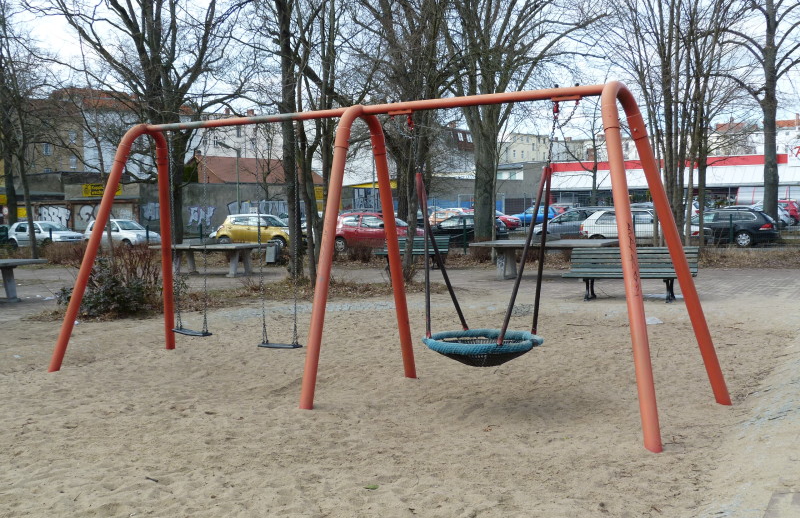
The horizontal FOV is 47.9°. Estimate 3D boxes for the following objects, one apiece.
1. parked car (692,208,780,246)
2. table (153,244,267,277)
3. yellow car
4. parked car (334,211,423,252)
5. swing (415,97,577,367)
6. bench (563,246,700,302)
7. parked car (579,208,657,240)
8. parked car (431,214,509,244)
[{"bbox_3d":[12.908,-1.245,36.300,4.550,1.500,1.780,1,3,24],"label":"parked car"},{"bbox_3d":[-4.350,0.030,20.800,2.740,0.760,1.525,1,3,28],"label":"table"},{"bbox_3d":[-6.235,-1.234,40.000,3.800,1.500,1.690,0,3,14],"label":"yellow car"},{"bbox_3d":[-0.874,-1.045,35.000,3.650,1.470,1.660,1,3,25],"label":"parked car"},{"bbox_3d":[0.675,-0.178,7.466,1.300,2.151,1.020,1,3,35],"label":"swing"},{"bbox_3d":[3.689,0.222,14.300,2.080,0.830,0.620,0,3,20],"label":"bench"},{"bbox_3d":[9.493,-1.327,36.800,4.150,1.400,1.680,1,3,22],"label":"parked car"},{"bbox_3d":[2.866,-1.351,42.000,4.300,1.440,1.740,1,3,23],"label":"parked car"}]

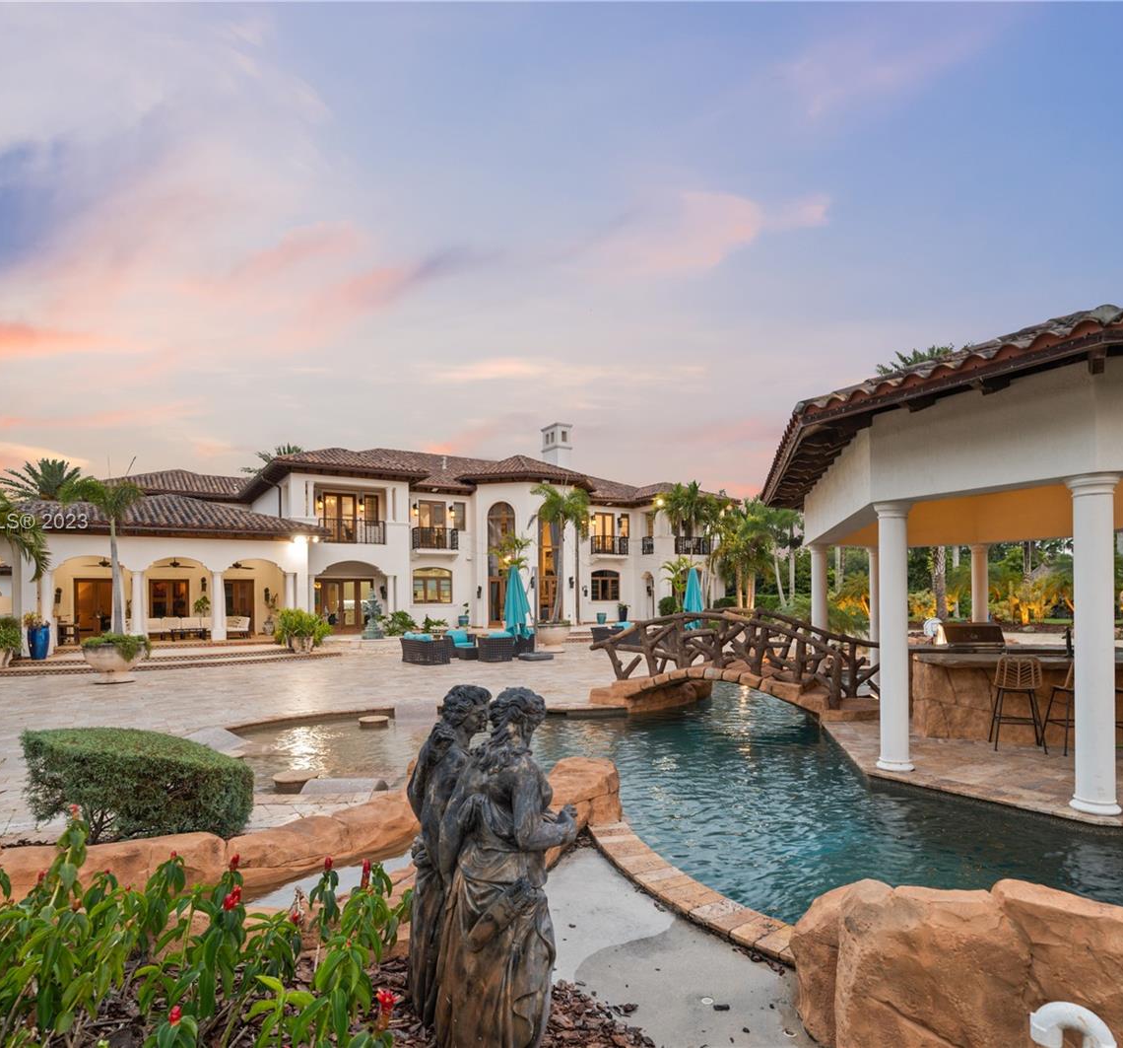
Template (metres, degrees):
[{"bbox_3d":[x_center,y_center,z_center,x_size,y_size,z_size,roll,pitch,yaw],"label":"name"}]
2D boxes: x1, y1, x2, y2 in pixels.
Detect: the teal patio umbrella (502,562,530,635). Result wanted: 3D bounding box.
[{"bbox_3d":[-1.372,2.382,20.300,0.900,2.300,0.850,0,-4,0],"label":"teal patio umbrella"}]

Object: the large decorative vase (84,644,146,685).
[{"bbox_3d":[-10.153,3.175,14.900,1.220,0.880,1.220,0,-4,0],"label":"large decorative vase"}]

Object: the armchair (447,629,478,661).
[{"bbox_3d":[-3.079,3.771,20.500,0.900,0.880,0.920,1,-4,-23],"label":"armchair"}]

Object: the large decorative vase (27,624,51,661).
[{"bbox_3d":[-14.088,3.200,17.700,0.500,0.920,0.500,0,-4,0],"label":"large decorative vase"}]

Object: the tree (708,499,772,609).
[{"bbox_3d":[9.901,1.926,36.000,3.400,6.500,3.300,0,-4,0],"label":"tree"}]

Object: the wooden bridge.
[{"bbox_3d":[2.815,2.169,10.750,4.500,1.580,1.600,-2,-4,24],"label":"wooden bridge"}]

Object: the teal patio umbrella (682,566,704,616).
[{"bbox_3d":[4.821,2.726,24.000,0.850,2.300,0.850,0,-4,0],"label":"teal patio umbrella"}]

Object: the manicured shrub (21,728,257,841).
[{"bbox_3d":[-3.224,1.945,4.900,1.950,0.660,0.750,-2,-4,19],"label":"manicured shrub"}]

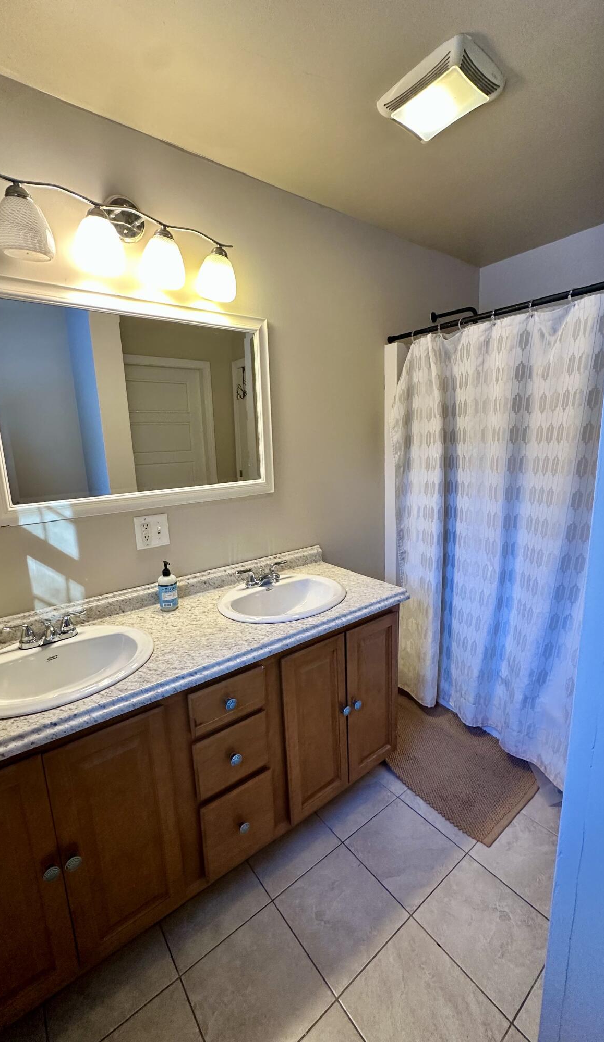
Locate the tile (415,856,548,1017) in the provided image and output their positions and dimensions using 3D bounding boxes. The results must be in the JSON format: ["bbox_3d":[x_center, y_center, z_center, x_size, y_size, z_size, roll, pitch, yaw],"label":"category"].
[{"bbox_3d":[0.555,1.219,1.269,0.304,0.010,0.304,-10,14,-36],"label":"tile"}]

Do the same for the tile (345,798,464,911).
[{"bbox_3d":[0.365,1.177,1.510,0.304,0.010,0.304,-10,14,-36],"label":"tile"}]

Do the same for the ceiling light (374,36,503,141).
[{"bbox_3d":[0.408,-1.231,1.244,0.282,0.044,0.308,-10,14,-36],"label":"ceiling light"}]

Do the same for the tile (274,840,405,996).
[{"bbox_3d":[0.121,1.222,1.324,0.304,0.010,0.304,-10,14,-36],"label":"tile"}]

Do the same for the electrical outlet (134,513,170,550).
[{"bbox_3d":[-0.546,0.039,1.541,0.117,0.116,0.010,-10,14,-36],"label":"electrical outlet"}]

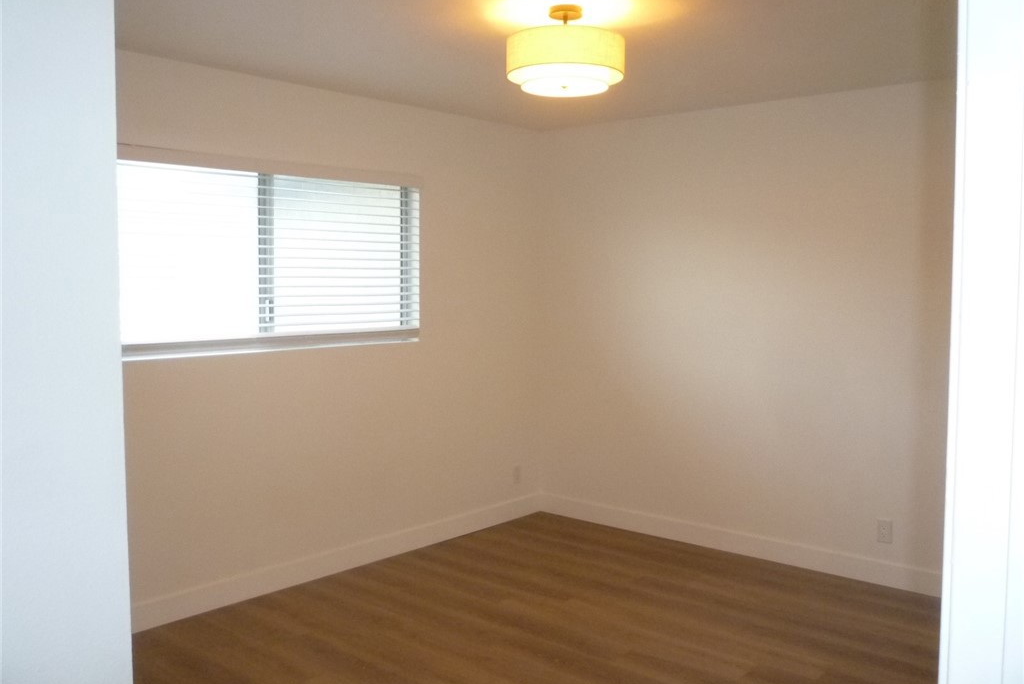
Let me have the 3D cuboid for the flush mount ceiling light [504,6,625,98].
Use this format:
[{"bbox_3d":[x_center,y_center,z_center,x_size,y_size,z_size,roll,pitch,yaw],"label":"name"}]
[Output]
[{"bbox_3d":[0.191,-1.037,3.035,0.414,0.270,0.414,0,4,0],"label":"flush mount ceiling light"}]

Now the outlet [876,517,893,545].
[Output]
[{"bbox_3d":[1.848,0.939,4.248,0.071,0.115,0.009,3,5,41],"label":"outlet"}]

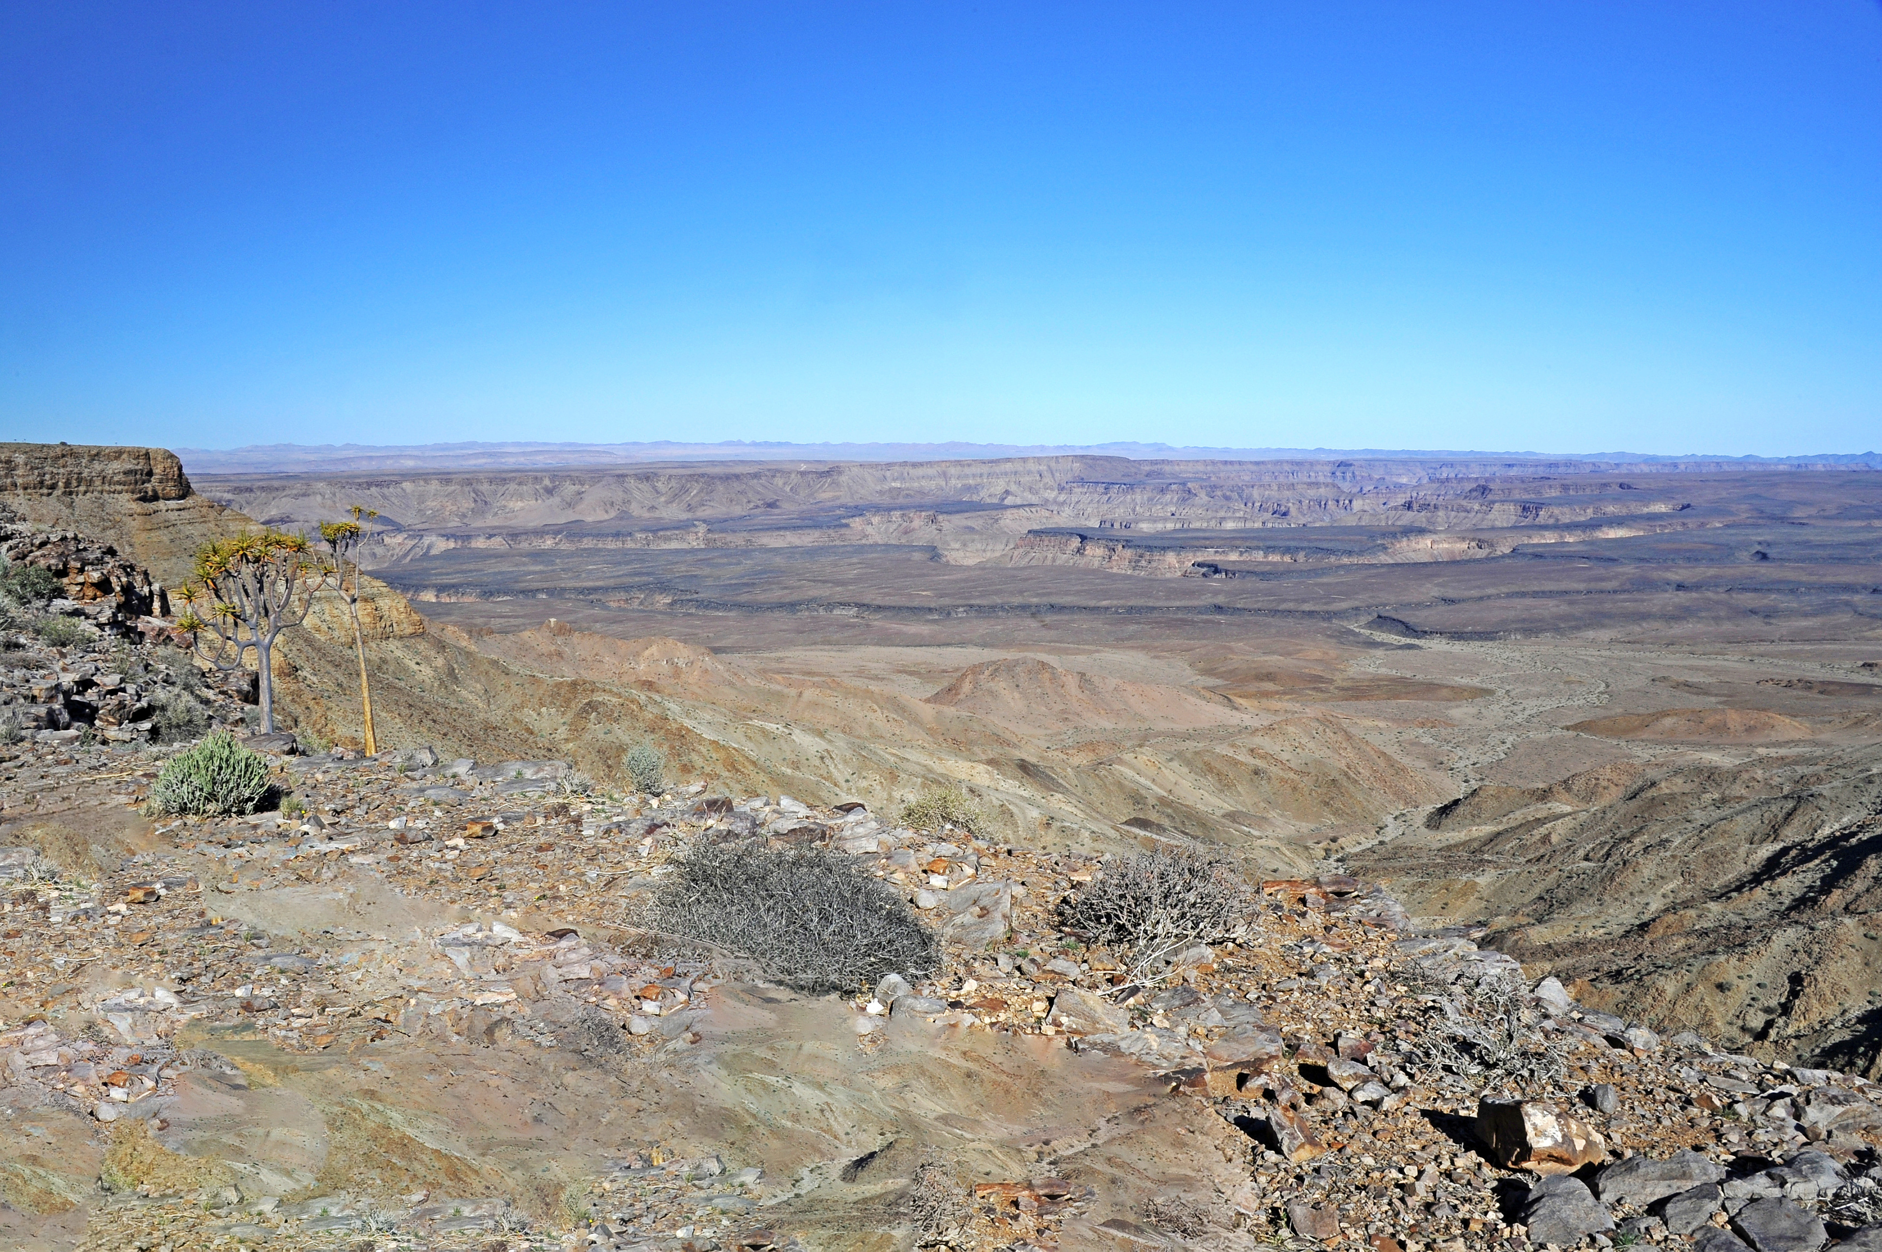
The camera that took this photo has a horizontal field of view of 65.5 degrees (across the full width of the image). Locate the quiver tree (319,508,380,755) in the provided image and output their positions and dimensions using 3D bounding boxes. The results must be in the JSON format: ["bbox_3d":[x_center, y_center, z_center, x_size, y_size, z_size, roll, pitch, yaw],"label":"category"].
[{"bbox_3d":[-9.514,0.073,23.500,0.889,3.921,0.800,-3,7,-22],"label":"quiver tree"}]

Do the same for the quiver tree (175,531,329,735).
[{"bbox_3d":[-11.968,0.058,25.500,2.438,3.359,2.194,-3,8,-25],"label":"quiver tree"}]

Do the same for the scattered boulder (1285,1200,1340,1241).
[{"bbox_3d":[0.979,1.560,3.850,0.139,0.074,0.111,2,7,15],"label":"scattered boulder"}]

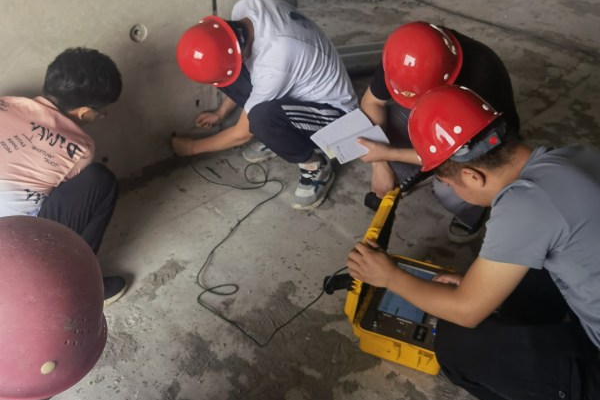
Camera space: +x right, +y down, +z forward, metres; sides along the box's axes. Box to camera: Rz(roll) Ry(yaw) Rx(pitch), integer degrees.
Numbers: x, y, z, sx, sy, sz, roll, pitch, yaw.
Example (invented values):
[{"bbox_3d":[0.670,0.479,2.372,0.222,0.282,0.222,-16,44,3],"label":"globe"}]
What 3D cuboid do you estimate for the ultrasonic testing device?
[{"bbox_3d":[0.324,0.243,1.437,0.357,0.390,0.358,14,41,17],"label":"ultrasonic testing device"}]

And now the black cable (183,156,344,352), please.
[{"bbox_3d":[-0.202,0.041,1.763,0.433,0.300,1.150,-8,39,-10],"label":"black cable"}]

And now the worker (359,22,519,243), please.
[{"bbox_3d":[0.525,-0.264,1.720,0.660,0.840,0.540,-25,45,-28],"label":"worker"}]

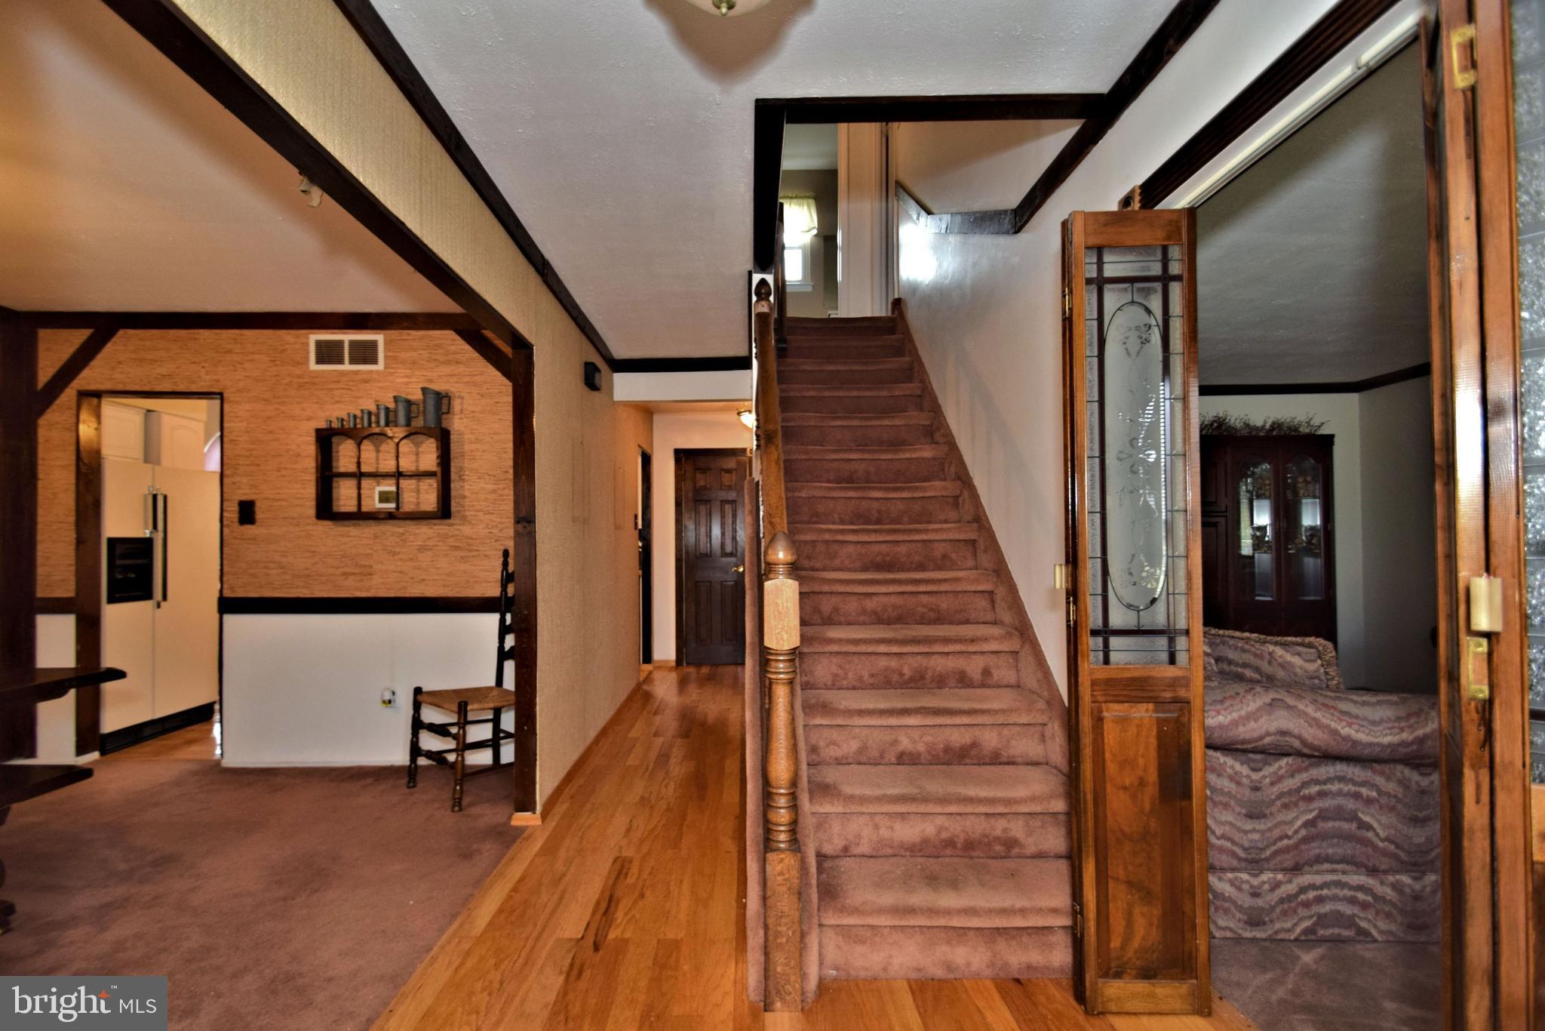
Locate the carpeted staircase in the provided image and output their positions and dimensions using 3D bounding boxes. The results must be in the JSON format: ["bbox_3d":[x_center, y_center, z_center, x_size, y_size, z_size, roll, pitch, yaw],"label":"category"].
[{"bbox_3d":[0.490,-0.060,3.170,0.860,2.730,2.760,0,-2,-2],"label":"carpeted staircase"}]

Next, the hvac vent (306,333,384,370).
[{"bbox_3d":[-2.297,-0.881,3.465,0.400,0.192,0.025,0,-2,-2],"label":"hvac vent"}]

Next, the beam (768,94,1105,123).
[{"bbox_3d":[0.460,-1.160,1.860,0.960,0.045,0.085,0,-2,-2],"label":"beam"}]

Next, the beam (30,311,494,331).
[{"bbox_3d":[-2.680,-1.045,3.450,2.650,0.105,0.060,0,-2,-2],"label":"beam"}]

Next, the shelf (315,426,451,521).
[{"bbox_3d":[-2.068,-0.215,3.420,0.650,0.477,0.115,0,-2,-2],"label":"shelf"}]

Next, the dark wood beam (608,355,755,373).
[{"bbox_3d":[-0.624,-1.027,4.380,0.960,0.110,0.035,0,-2,-2],"label":"dark wood beam"}]

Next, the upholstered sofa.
[{"bbox_3d":[1.580,0.860,2.900,0.930,0.870,1.950,0,-2,1],"label":"upholstered sofa"}]

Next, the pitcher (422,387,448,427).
[{"bbox_3d":[-1.795,-0.567,3.420,0.135,0.215,0.100,0,-2,0],"label":"pitcher"}]

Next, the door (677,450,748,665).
[{"bbox_3d":[-0.560,0.411,6.180,0.670,2.050,0.060,0,-2,-2],"label":"door"}]

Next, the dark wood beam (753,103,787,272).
[{"bbox_3d":[-0.026,-1.139,2.390,0.092,0.040,1.120,0,-2,-2],"label":"dark wood beam"}]

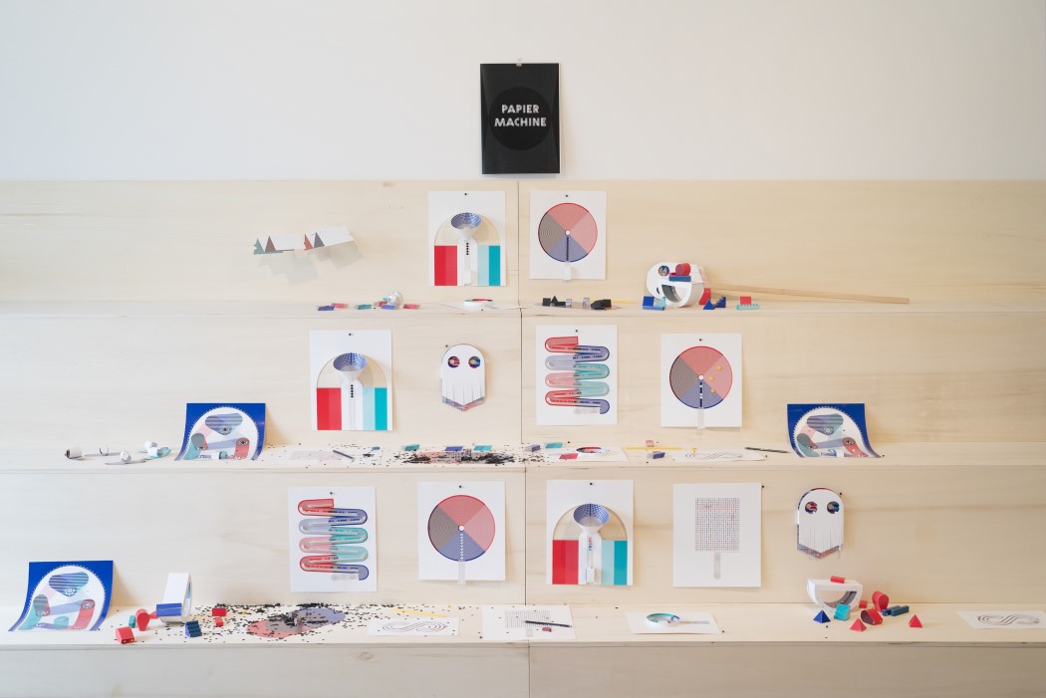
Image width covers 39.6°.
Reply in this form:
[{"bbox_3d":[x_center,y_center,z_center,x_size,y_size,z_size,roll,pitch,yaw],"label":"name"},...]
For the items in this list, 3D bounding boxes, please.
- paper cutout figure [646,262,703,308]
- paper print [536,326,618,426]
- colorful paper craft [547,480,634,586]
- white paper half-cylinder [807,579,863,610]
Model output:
[{"bbox_3d":[0.455,-0.192,4.349,0.155,0.133,0.075,2,7,21],"label":"paper cutout figure"},{"bbox_3d":[0.150,0.073,4.060,0.228,0.279,0.012,0,2,0],"label":"paper print"},{"bbox_3d":[0.167,0.458,3.557,0.213,0.266,0.060,0,8,-1],"label":"colorful paper craft"},{"bbox_3d":[0.767,0.607,3.571,0.117,0.068,0.050,-1,8,-4],"label":"white paper half-cylinder"}]

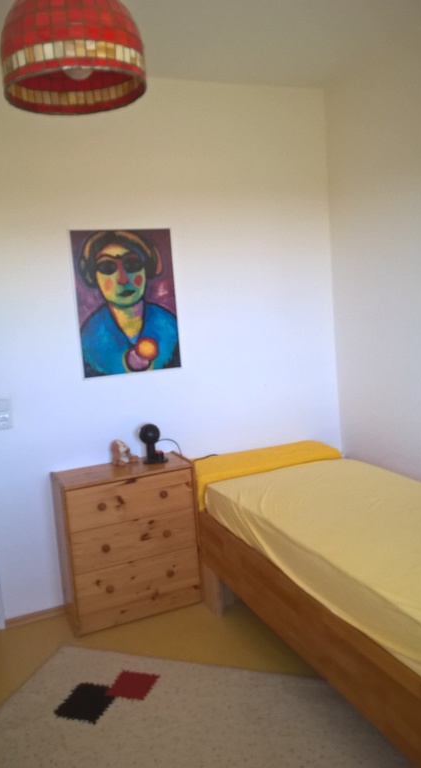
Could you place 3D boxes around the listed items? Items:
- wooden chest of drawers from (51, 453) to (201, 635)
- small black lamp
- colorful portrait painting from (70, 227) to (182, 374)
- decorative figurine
[{"bbox_3d":[-0.397,0.754,3.078,0.620,0.700,0.300,-7,8,-23],"label":"wooden chest of drawers"},{"bbox_3d":[-0.279,0.292,3.155,0.120,0.190,0.120,-7,8,-23],"label":"small black lamp"},{"bbox_3d":[-0.401,-0.399,3.101,0.500,0.700,0.020,-7,8,-23],"label":"colorful portrait painting"},{"bbox_3d":[-0.422,0.345,3.125,0.105,0.115,0.095,2,9,37],"label":"decorative figurine"}]

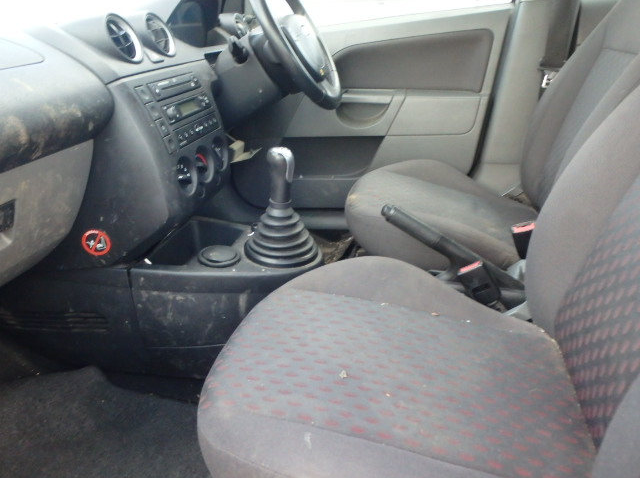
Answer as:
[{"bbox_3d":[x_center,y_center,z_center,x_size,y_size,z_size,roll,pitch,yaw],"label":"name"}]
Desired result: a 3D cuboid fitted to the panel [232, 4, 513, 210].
[{"bbox_3d":[0.087,-0.354,1.517,0.820,0.600,0.100,4,25,13],"label":"panel"}]

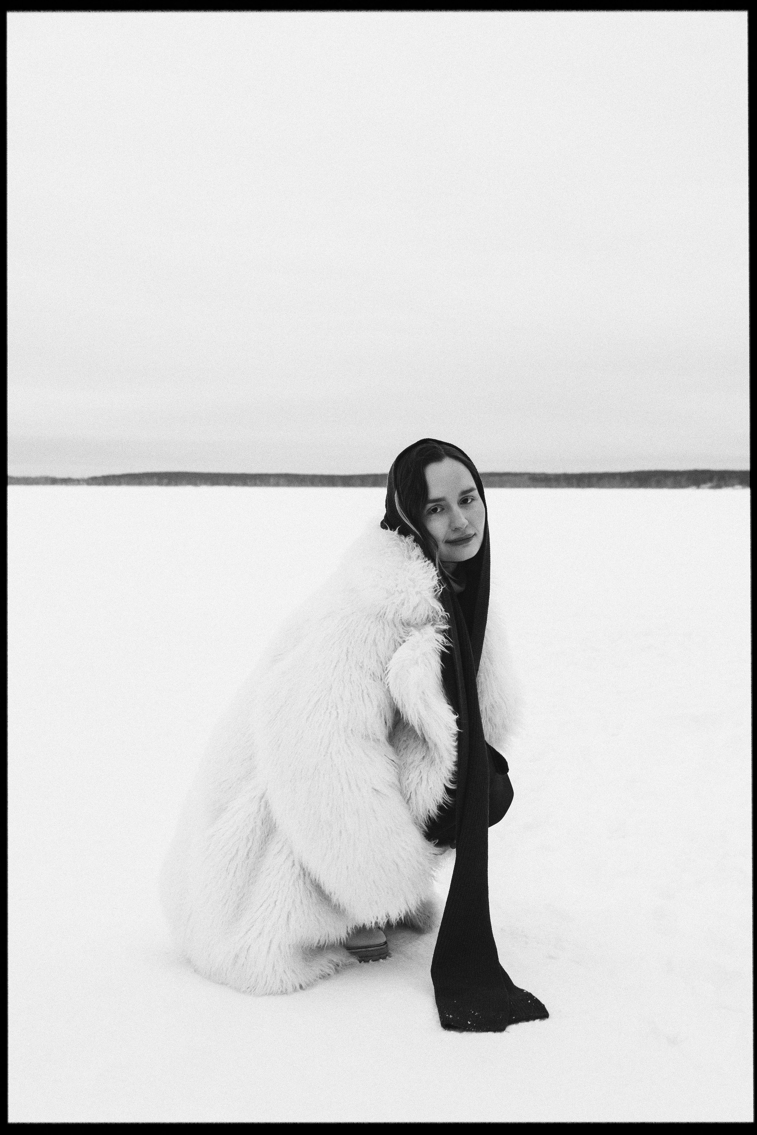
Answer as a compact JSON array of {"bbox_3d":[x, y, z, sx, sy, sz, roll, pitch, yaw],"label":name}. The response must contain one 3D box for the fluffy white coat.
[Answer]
[{"bbox_3d":[-0.076,0.310,2.178,0.600,0.830,0.560,3,5,33],"label":"fluffy white coat"}]

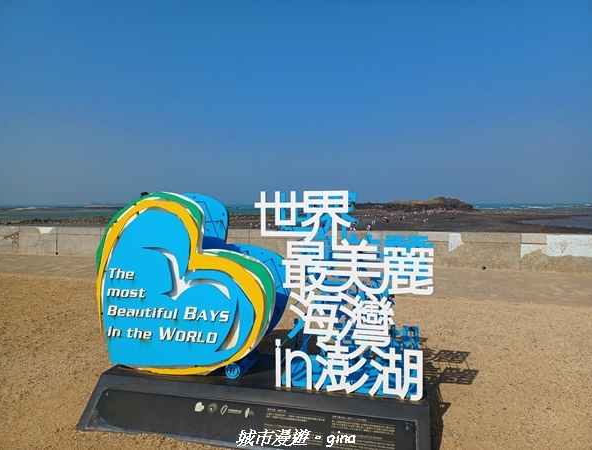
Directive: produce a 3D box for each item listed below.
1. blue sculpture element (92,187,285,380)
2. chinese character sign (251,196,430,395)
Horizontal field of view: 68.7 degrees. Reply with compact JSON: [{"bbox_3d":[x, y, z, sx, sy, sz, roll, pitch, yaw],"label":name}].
[{"bbox_3d":[-0.778,0.427,3.334,1.419,1.348,0.537,0,3,13],"label":"blue sculpture element"},{"bbox_3d":[0.362,0.432,3.092,1.175,1.348,0.547,0,3,13],"label":"chinese character sign"}]

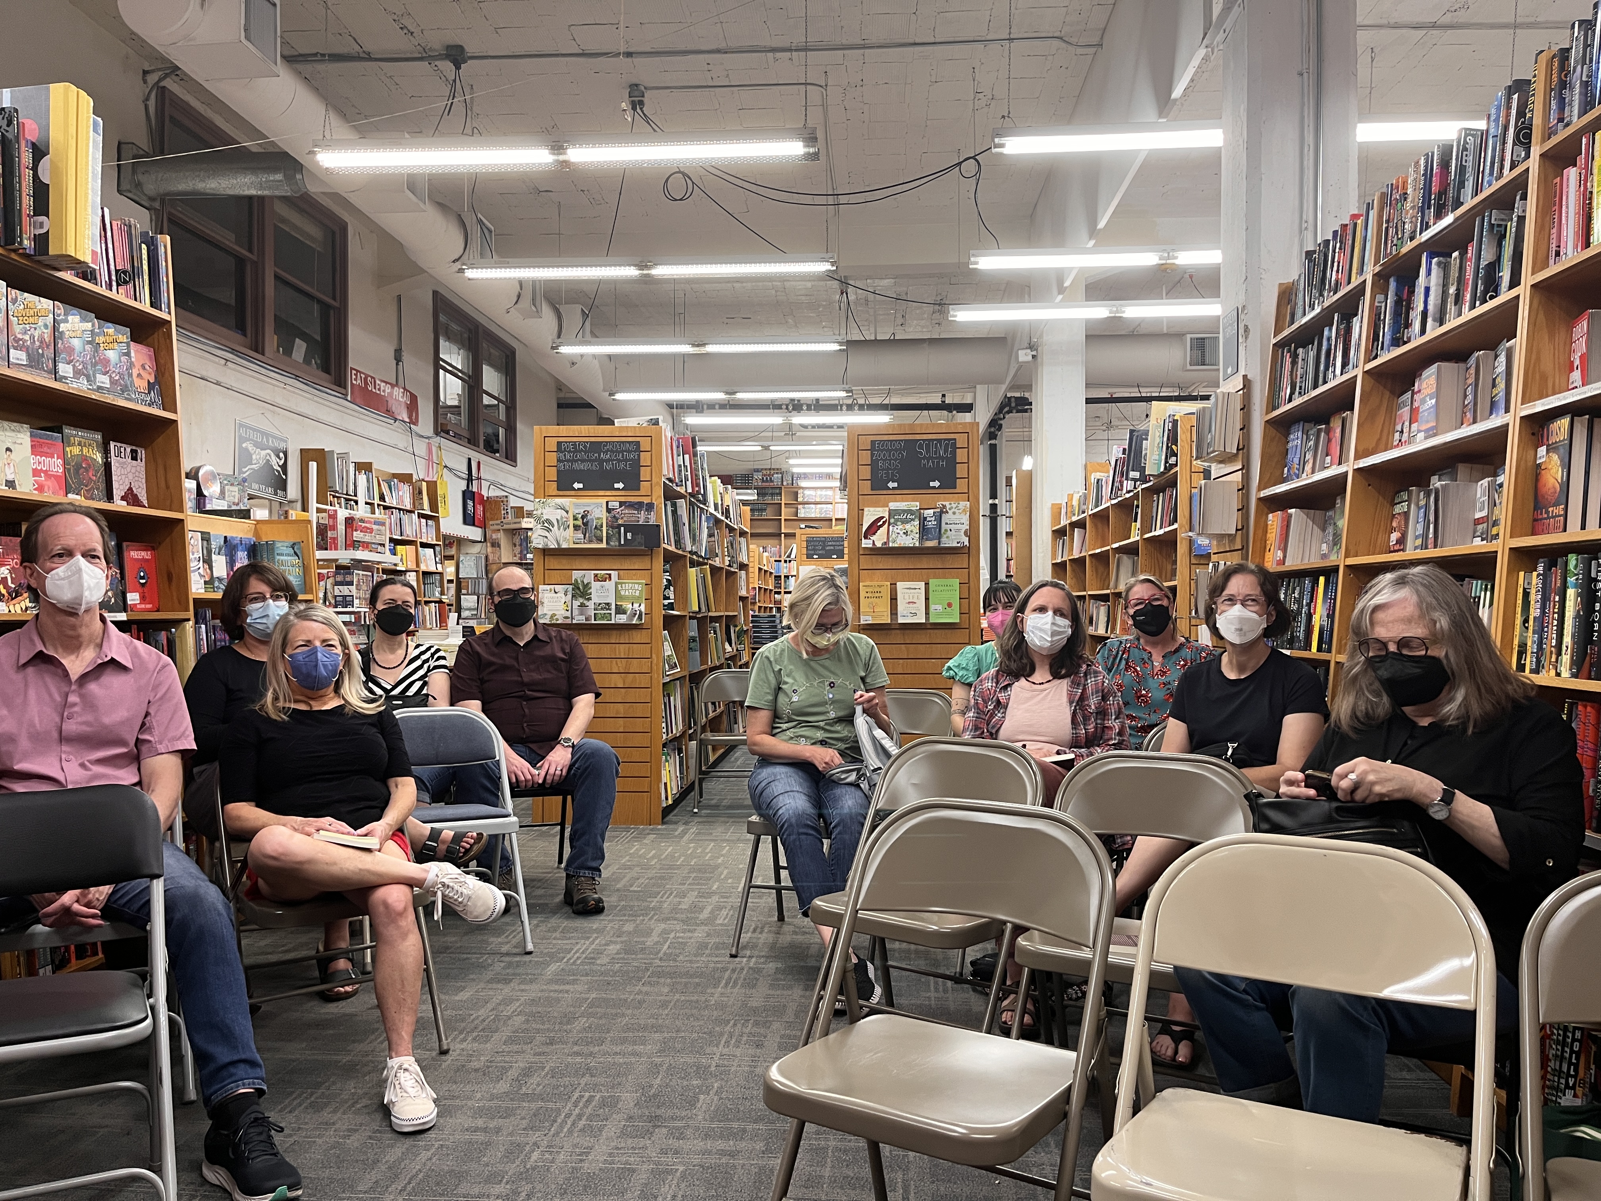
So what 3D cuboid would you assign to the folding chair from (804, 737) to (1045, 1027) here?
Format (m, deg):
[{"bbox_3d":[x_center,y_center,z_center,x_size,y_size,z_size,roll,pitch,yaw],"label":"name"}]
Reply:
[{"bbox_3d":[0.300,0.760,2.910,0.460,0.790,0.500,0,-1,33],"label":"folding chair"}]

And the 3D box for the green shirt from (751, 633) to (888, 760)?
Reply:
[{"bbox_3d":[0.060,0.320,3.970,0.460,0.440,0.300,0,0,-5],"label":"green shirt"}]

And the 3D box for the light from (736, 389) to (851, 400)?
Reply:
[{"bbox_3d":[-0.087,-2.059,12.000,1.210,0.100,0.170,0,-1,4],"label":"light"}]

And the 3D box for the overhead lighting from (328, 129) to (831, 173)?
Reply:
[{"bbox_3d":[-1.138,-2.144,5.734,2.440,0.110,0.140,0,0,4],"label":"overhead lighting"}]

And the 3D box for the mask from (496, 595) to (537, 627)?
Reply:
[{"bbox_3d":[-1.112,0.044,4.700,0.160,0.120,0.090,0,-1,-22],"label":"mask"}]

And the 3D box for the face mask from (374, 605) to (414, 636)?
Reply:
[{"bbox_3d":[-1.575,0.075,4.660,0.145,0.115,0.090,0,-1,-26],"label":"face mask"}]

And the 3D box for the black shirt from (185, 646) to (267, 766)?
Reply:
[{"bbox_3d":[-1.630,0.415,3.680,0.480,0.560,0.330,0,-1,-27],"label":"black shirt"}]

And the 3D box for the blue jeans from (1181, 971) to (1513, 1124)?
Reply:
[{"bbox_3d":[1.109,0.777,2.423,0.620,0.540,0.460,0,-1,-29],"label":"blue jeans"}]

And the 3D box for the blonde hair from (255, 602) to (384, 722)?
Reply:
[{"bbox_3d":[-1.237,0.160,3.100,0.285,0.295,0.240,0,-1,-27],"label":"blonde hair"}]

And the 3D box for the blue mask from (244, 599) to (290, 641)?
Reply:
[{"bbox_3d":[-1.641,0.060,3.700,0.132,0.128,0.085,0,-1,-30],"label":"blue mask"}]

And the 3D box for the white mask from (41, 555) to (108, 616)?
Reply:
[{"bbox_3d":[-1.550,-0.032,2.570,0.130,0.126,0.085,0,-1,-41],"label":"white mask"}]

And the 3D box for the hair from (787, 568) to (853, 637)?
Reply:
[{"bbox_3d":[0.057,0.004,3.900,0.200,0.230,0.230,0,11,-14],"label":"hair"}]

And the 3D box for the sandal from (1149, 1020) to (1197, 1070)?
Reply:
[{"bbox_3d":[0.960,1.115,3.040,0.100,0.085,0.250,0,-1,27],"label":"sandal"}]

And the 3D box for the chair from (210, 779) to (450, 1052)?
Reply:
[{"bbox_3d":[-1.185,0.752,3.029,0.455,0.755,0.480,0,-1,-38],"label":"chair"}]

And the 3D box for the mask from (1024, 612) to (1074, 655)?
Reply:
[{"bbox_3d":[0.719,0.096,3.480,0.134,0.125,0.085,0,-1,5],"label":"mask"}]

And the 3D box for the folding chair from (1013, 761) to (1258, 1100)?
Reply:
[{"bbox_3d":[0.691,0.737,2.500,0.460,0.770,0.500,0,-1,30],"label":"folding chair"}]

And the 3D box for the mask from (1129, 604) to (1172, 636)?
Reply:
[{"bbox_3d":[1.238,0.069,4.250,0.150,0.120,0.090,-11,-1,16],"label":"mask"}]

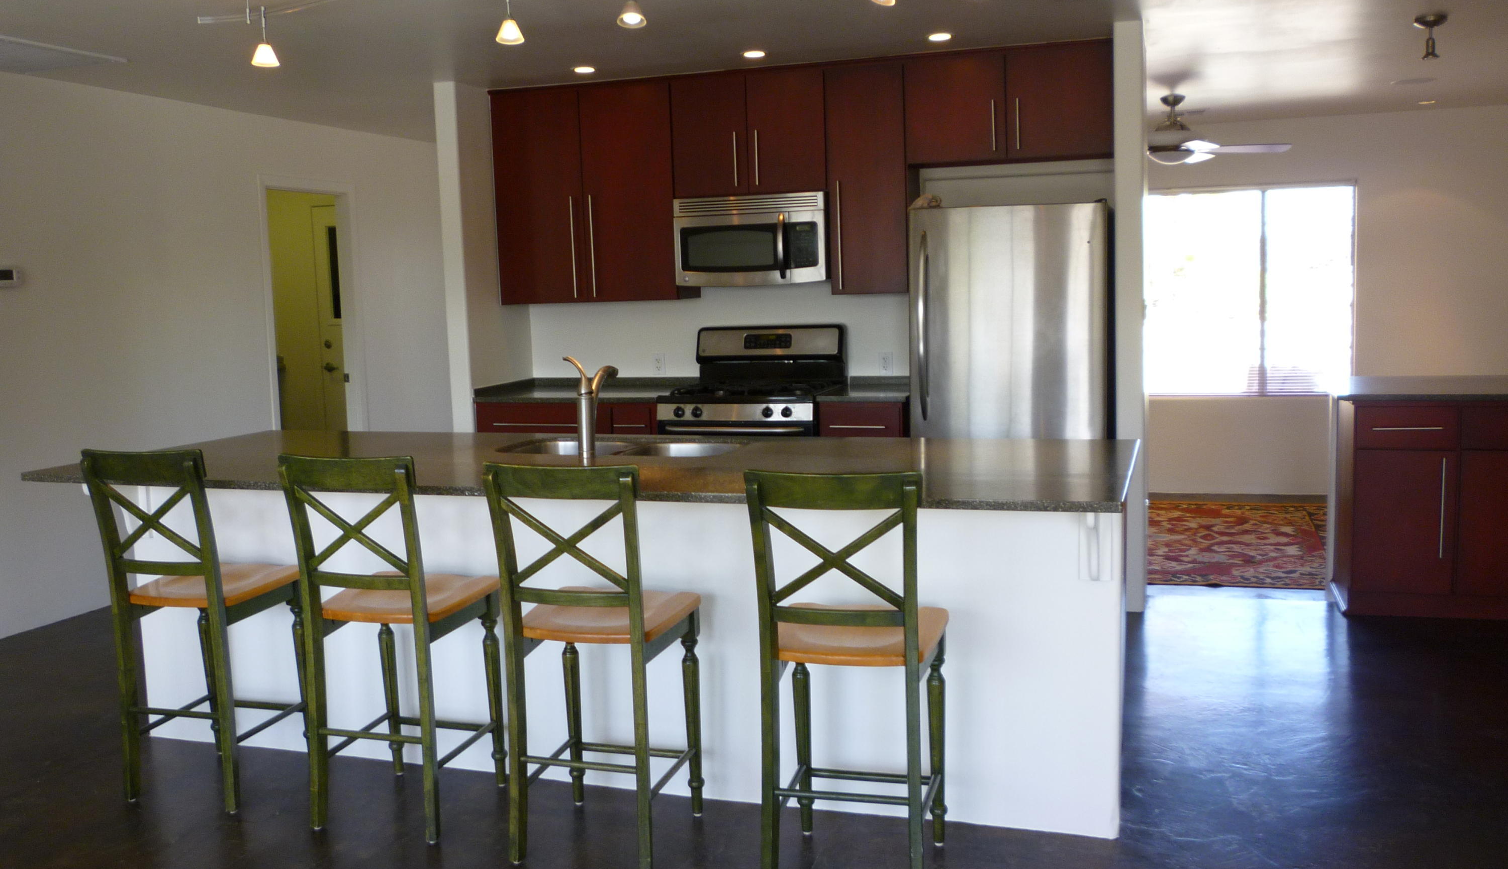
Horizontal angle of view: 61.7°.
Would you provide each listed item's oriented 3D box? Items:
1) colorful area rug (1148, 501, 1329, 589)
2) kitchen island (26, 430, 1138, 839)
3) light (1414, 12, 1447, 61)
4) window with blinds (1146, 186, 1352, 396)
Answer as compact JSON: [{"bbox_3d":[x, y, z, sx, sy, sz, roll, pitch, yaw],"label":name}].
[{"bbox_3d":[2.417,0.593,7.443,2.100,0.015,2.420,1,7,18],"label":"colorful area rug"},{"bbox_3d":[-0.527,0.523,4.018,3.306,0.914,1.145,1,7,18],"label":"kitchen island"},{"bbox_3d":[2.785,-1.627,5.202,0.137,0.170,0.137,1,6,19],"label":"light"},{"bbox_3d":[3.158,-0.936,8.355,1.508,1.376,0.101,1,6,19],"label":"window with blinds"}]

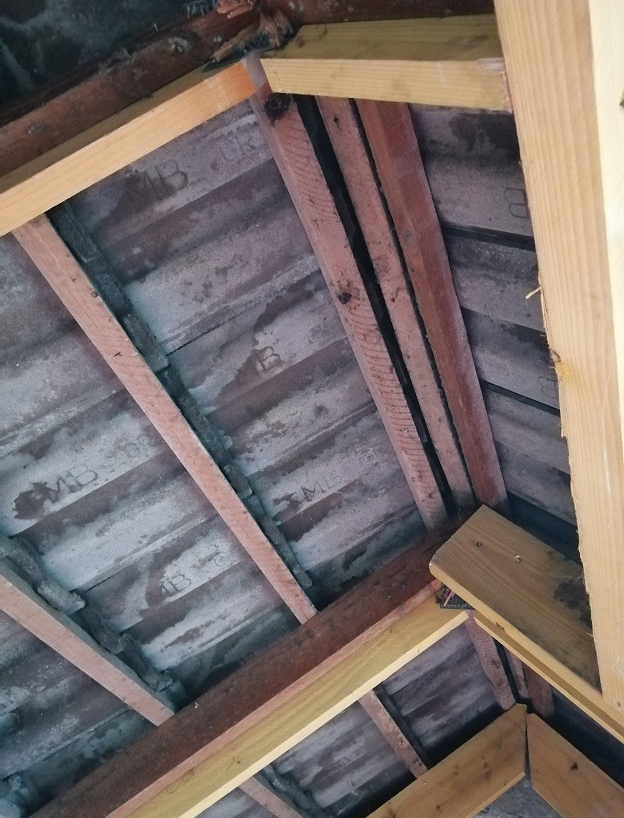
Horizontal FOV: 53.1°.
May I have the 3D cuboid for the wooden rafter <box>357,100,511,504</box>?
[{"bbox_3d":[0.243,-0.114,1.107,0.046,0.044,0.950,39,-19,48],"label":"wooden rafter"}]

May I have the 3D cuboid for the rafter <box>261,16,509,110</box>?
[{"bbox_3d":[0.074,-0.308,0.542,0.090,0.360,0.035,-36,-50,-12],"label":"rafter"}]

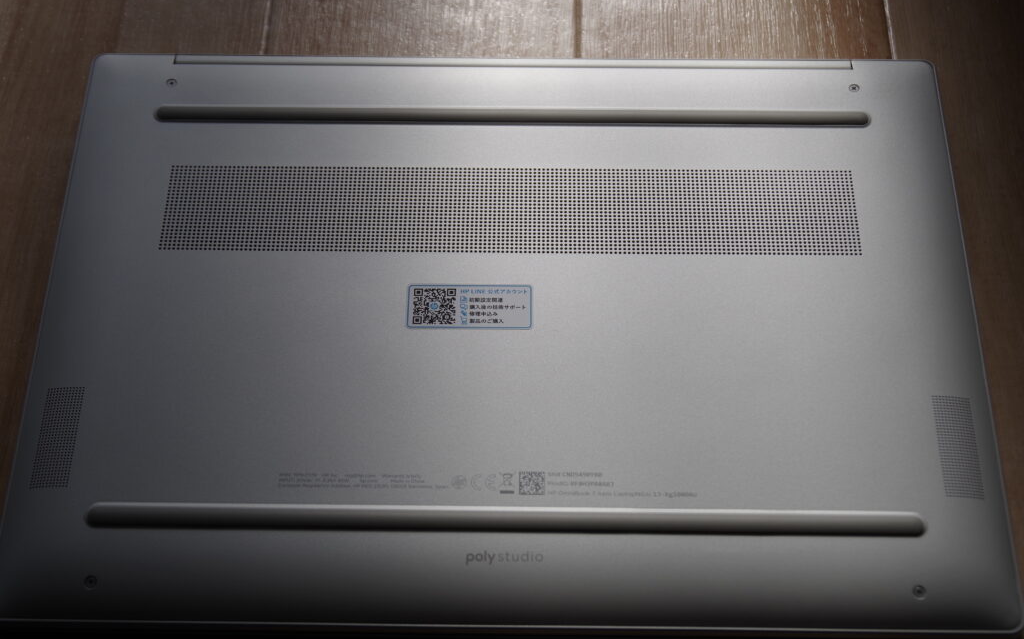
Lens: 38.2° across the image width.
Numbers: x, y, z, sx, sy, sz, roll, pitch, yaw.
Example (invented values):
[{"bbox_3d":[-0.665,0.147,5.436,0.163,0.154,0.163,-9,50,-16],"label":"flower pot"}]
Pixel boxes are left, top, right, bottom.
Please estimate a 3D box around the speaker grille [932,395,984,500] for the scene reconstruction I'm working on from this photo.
[{"bbox_3d":[0.132,0.038,0.439,0.012,0.002,0.034,4,58,-5],"label":"speaker grille"}]

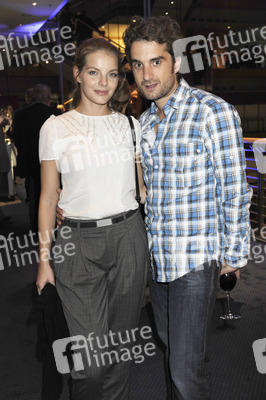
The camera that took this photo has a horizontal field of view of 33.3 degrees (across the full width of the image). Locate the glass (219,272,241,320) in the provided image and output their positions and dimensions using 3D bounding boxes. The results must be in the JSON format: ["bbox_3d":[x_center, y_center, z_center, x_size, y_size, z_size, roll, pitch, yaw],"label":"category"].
[{"bbox_3d":[0.353,0.344,1.630,0.075,0.185,0.075,-3,-2,0],"label":"glass"}]

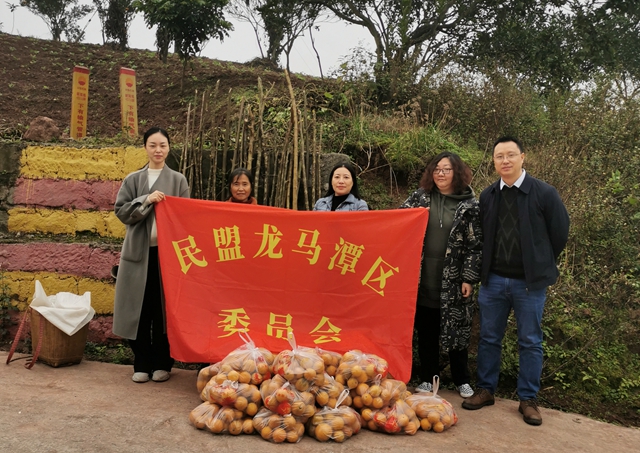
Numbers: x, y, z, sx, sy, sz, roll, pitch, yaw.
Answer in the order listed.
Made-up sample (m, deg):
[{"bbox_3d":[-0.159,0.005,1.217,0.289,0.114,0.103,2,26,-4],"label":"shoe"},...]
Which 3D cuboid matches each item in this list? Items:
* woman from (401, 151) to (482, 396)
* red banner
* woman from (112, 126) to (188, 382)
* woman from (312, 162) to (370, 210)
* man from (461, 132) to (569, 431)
[{"bbox_3d":[0.820,0.286,4.420,0.500,1.590,0.380,1,1,14],"label":"woman"},{"bbox_3d":[-0.174,0.400,4.220,1.700,1.120,0.150,1,1,2],"label":"red banner"},{"bbox_3d":[-1.119,0.179,4.420,0.480,1.660,0.400,1,1,-6],"label":"woman"},{"bbox_3d":[0.138,0.349,4.470,0.460,1.540,0.330,1,1,0],"label":"woman"},{"bbox_3d":[1.241,0.308,4.180,0.560,1.720,0.400,1,1,20],"label":"man"}]

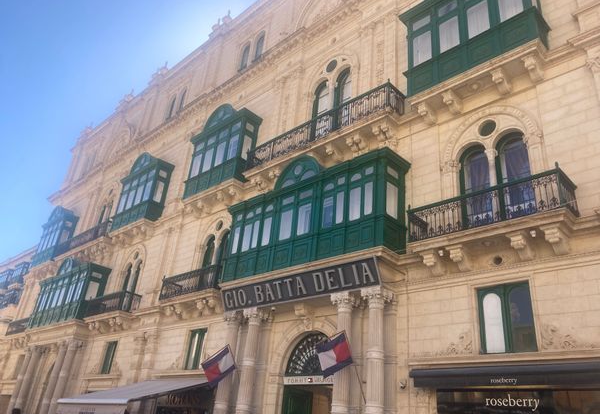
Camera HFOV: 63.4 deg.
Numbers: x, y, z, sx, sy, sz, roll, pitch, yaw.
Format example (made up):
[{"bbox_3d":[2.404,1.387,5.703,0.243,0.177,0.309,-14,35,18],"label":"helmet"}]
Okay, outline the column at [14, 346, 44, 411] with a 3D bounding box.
[{"bbox_3d":[-16.509,10.585,29.231,0.585,4.411,0.585,-19,-36,40],"label":"column"}]

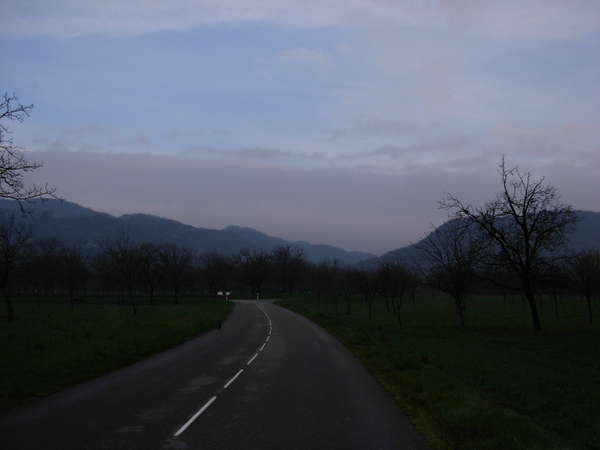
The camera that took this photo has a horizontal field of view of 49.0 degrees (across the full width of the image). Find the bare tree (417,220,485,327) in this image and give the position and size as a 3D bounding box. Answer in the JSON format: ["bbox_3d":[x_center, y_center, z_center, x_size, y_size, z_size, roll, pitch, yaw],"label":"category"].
[{"bbox_3d":[7.350,2.380,32.440,3.350,5.230,3.180,0,-6,0],"label":"bare tree"}]

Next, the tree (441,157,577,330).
[{"bbox_3d":[9.280,0.780,29.720,6.140,7.870,5.650,0,-6,0],"label":"tree"}]

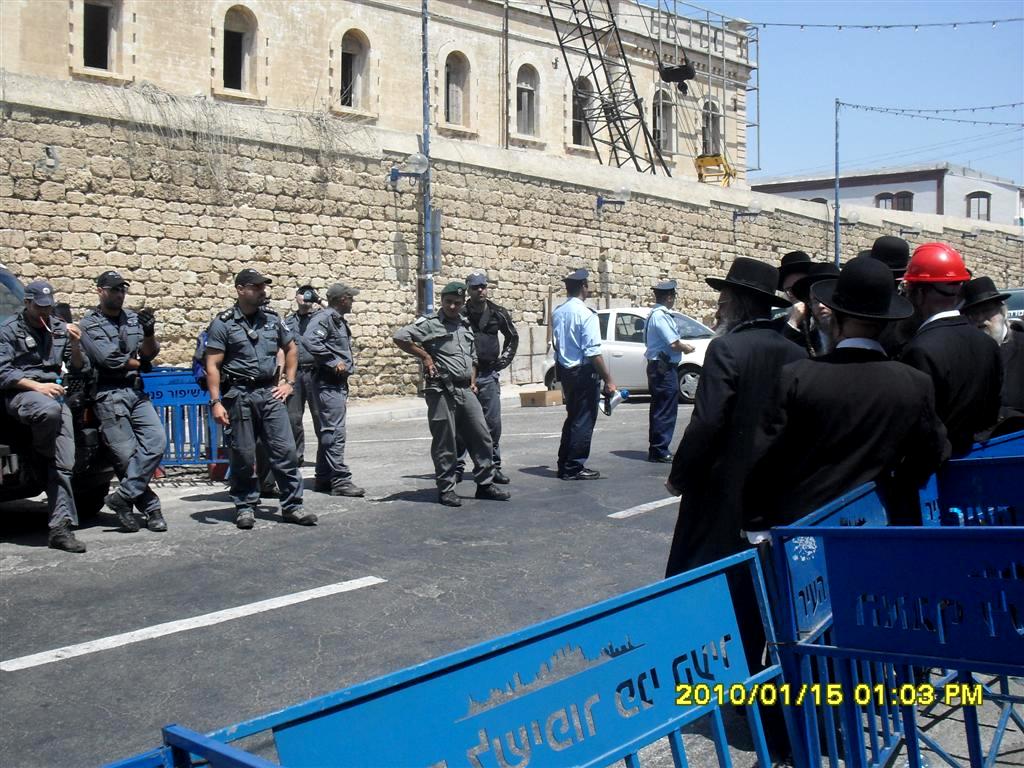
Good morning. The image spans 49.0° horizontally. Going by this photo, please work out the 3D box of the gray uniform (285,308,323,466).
[{"bbox_3d":[-1.772,0.124,9.600,0.550,1.500,0.380,-1,3,-12],"label":"gray uniform"}]

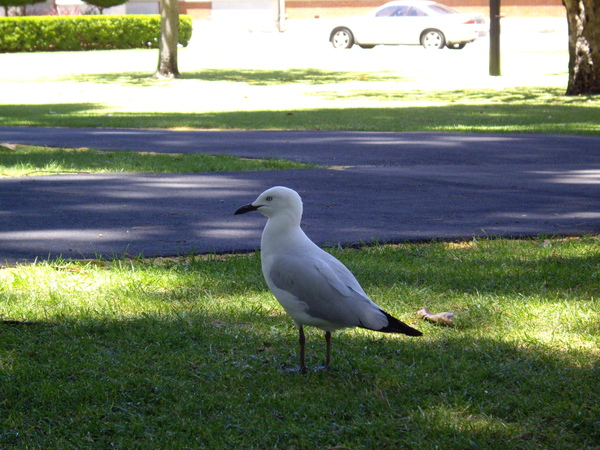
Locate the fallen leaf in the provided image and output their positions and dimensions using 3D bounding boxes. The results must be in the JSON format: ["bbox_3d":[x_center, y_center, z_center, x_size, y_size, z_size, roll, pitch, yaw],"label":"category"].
[{"bbox_3d":[0.239,0.161,3.450,0.065,0.026,0.042,2,6,20],"label":"fallen leaf"}]

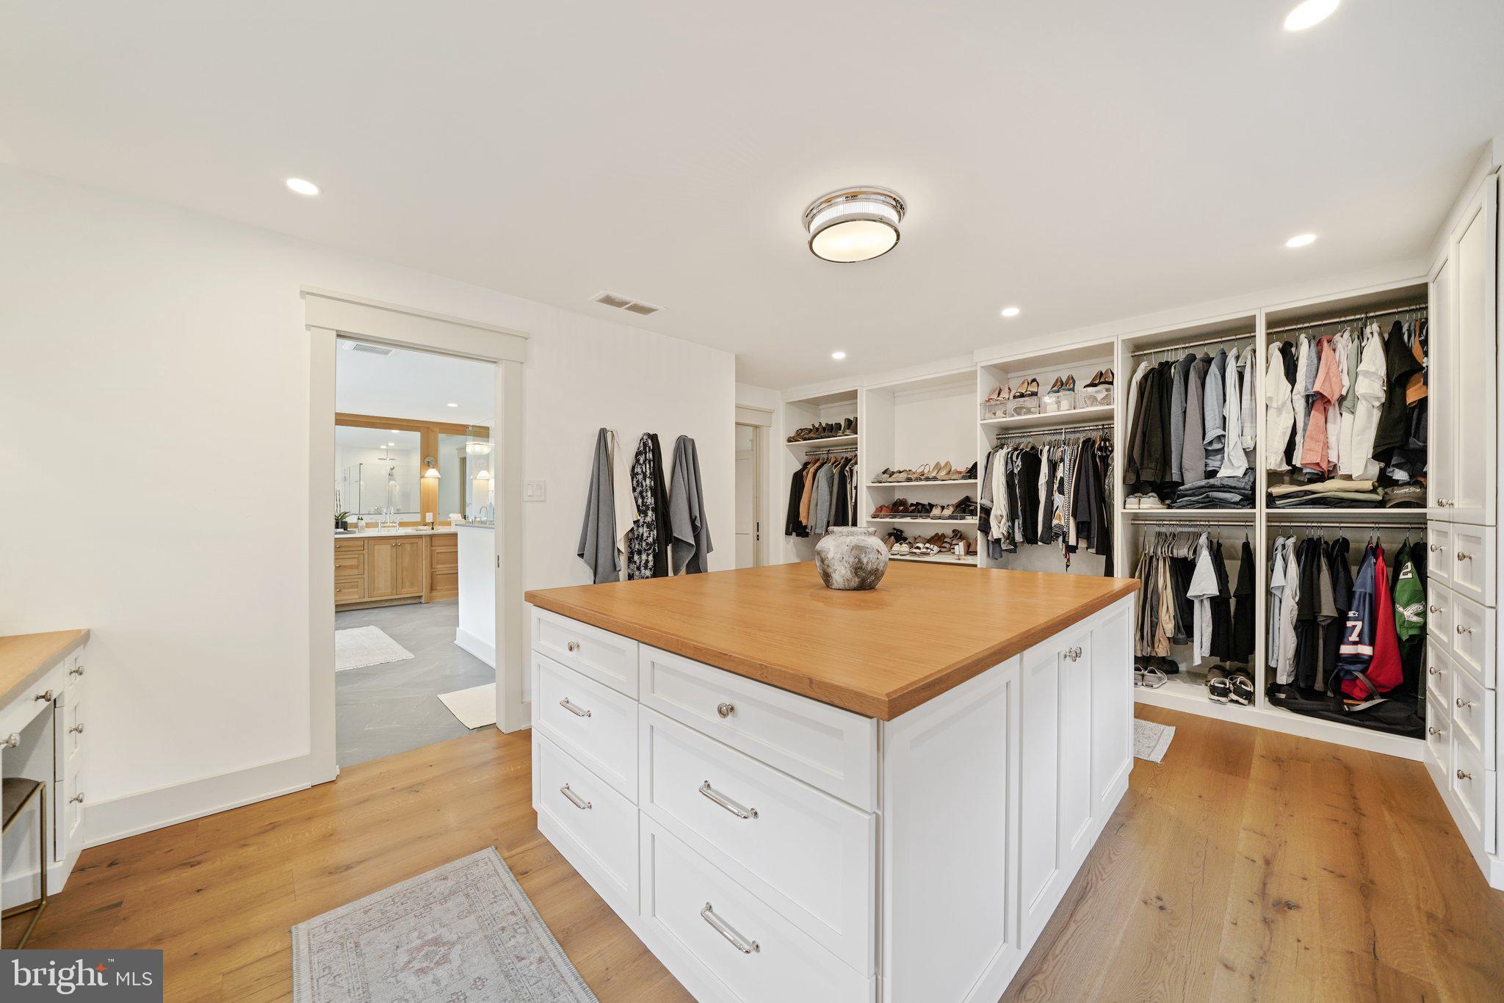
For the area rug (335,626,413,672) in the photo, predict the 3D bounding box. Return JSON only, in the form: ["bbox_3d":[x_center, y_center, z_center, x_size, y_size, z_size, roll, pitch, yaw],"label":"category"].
[{"bbox_3d":[-3.667,1.267,4.292,0.950,0.010,1.550,0,0,-43],"label":"area rug"}]

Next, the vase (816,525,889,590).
[{"bbox_3d":[0.402,0.225,2.026,0.294,0.240,0.294,0,0,0],"label":"vase"}]

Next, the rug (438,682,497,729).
[{"bbox_3d":[-1.627,1.262,3.188,0.480,0.012,0.690,0,0,-43],"label":"rug"}]

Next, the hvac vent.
[{"bbox_3d":[-0.729,-1.157,2.972,0.400,0.015,0.196,0,0,-43],"label":"hvac vent"}]

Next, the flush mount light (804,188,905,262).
[{"bbox_3d":[0.421,-1.113,2.065,0.420,0.105,0.420,0,0,0],"label":"flush mount light"}]

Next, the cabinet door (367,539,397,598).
[{"bbox_3d":[-4.423,0.794,6.009,0.285,0.690,0.022,0,0,-42],"label":"cabinet door"}]

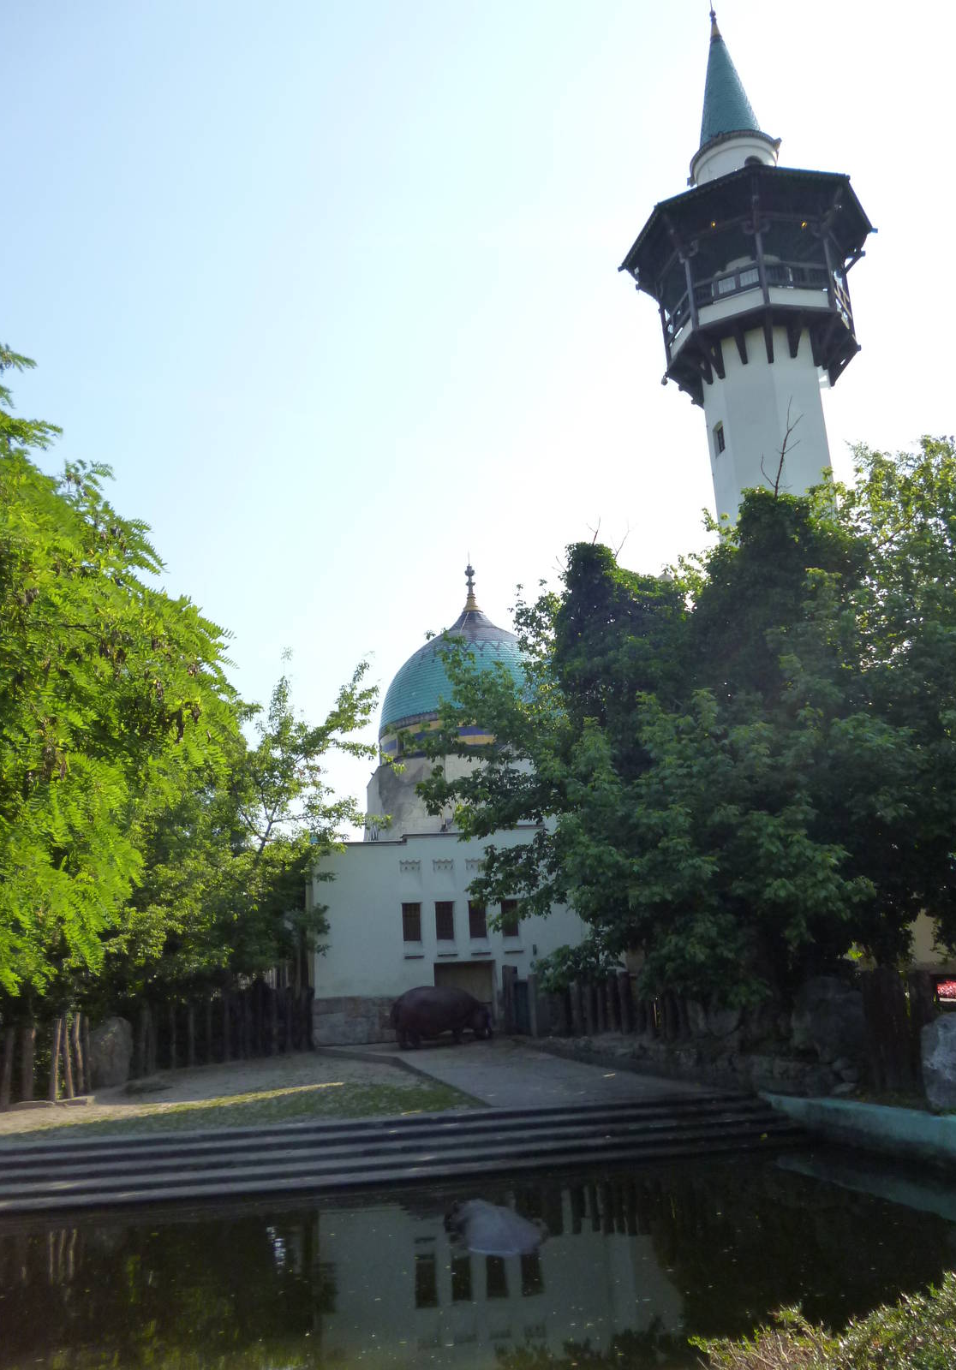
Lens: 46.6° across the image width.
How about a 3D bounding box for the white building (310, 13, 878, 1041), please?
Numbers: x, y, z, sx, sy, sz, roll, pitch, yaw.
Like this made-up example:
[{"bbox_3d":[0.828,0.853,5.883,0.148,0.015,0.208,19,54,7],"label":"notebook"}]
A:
[{"bbox_3d":[3.228,-6.014,33.078,16.900,30.400,11.400,-1,-14,-10],"label":"white building"}]

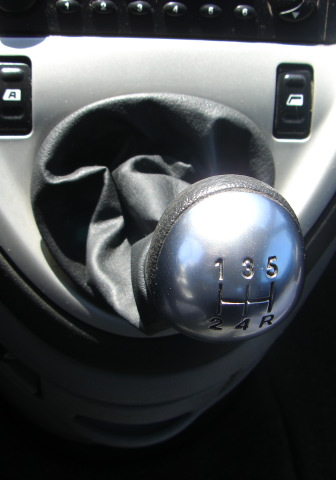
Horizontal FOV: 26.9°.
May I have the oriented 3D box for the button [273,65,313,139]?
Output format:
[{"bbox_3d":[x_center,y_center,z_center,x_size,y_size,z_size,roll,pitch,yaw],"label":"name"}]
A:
[{"bbox_3d":[0.061,-0.067,0.341,0.019,0.009,0.036,2,90,-9],"label":"button"}]

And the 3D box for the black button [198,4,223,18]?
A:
[{"bbox_3d":[0.021,-0.110,0.338,0.011,0.007,0.004,-1,20,-9],"label":"black button"}]

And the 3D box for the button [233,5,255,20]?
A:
[{"bbox_3d":[0.038,-0.111,0.343,0.011,0.007,0.004,-1,20,-9],"label":"button"}]

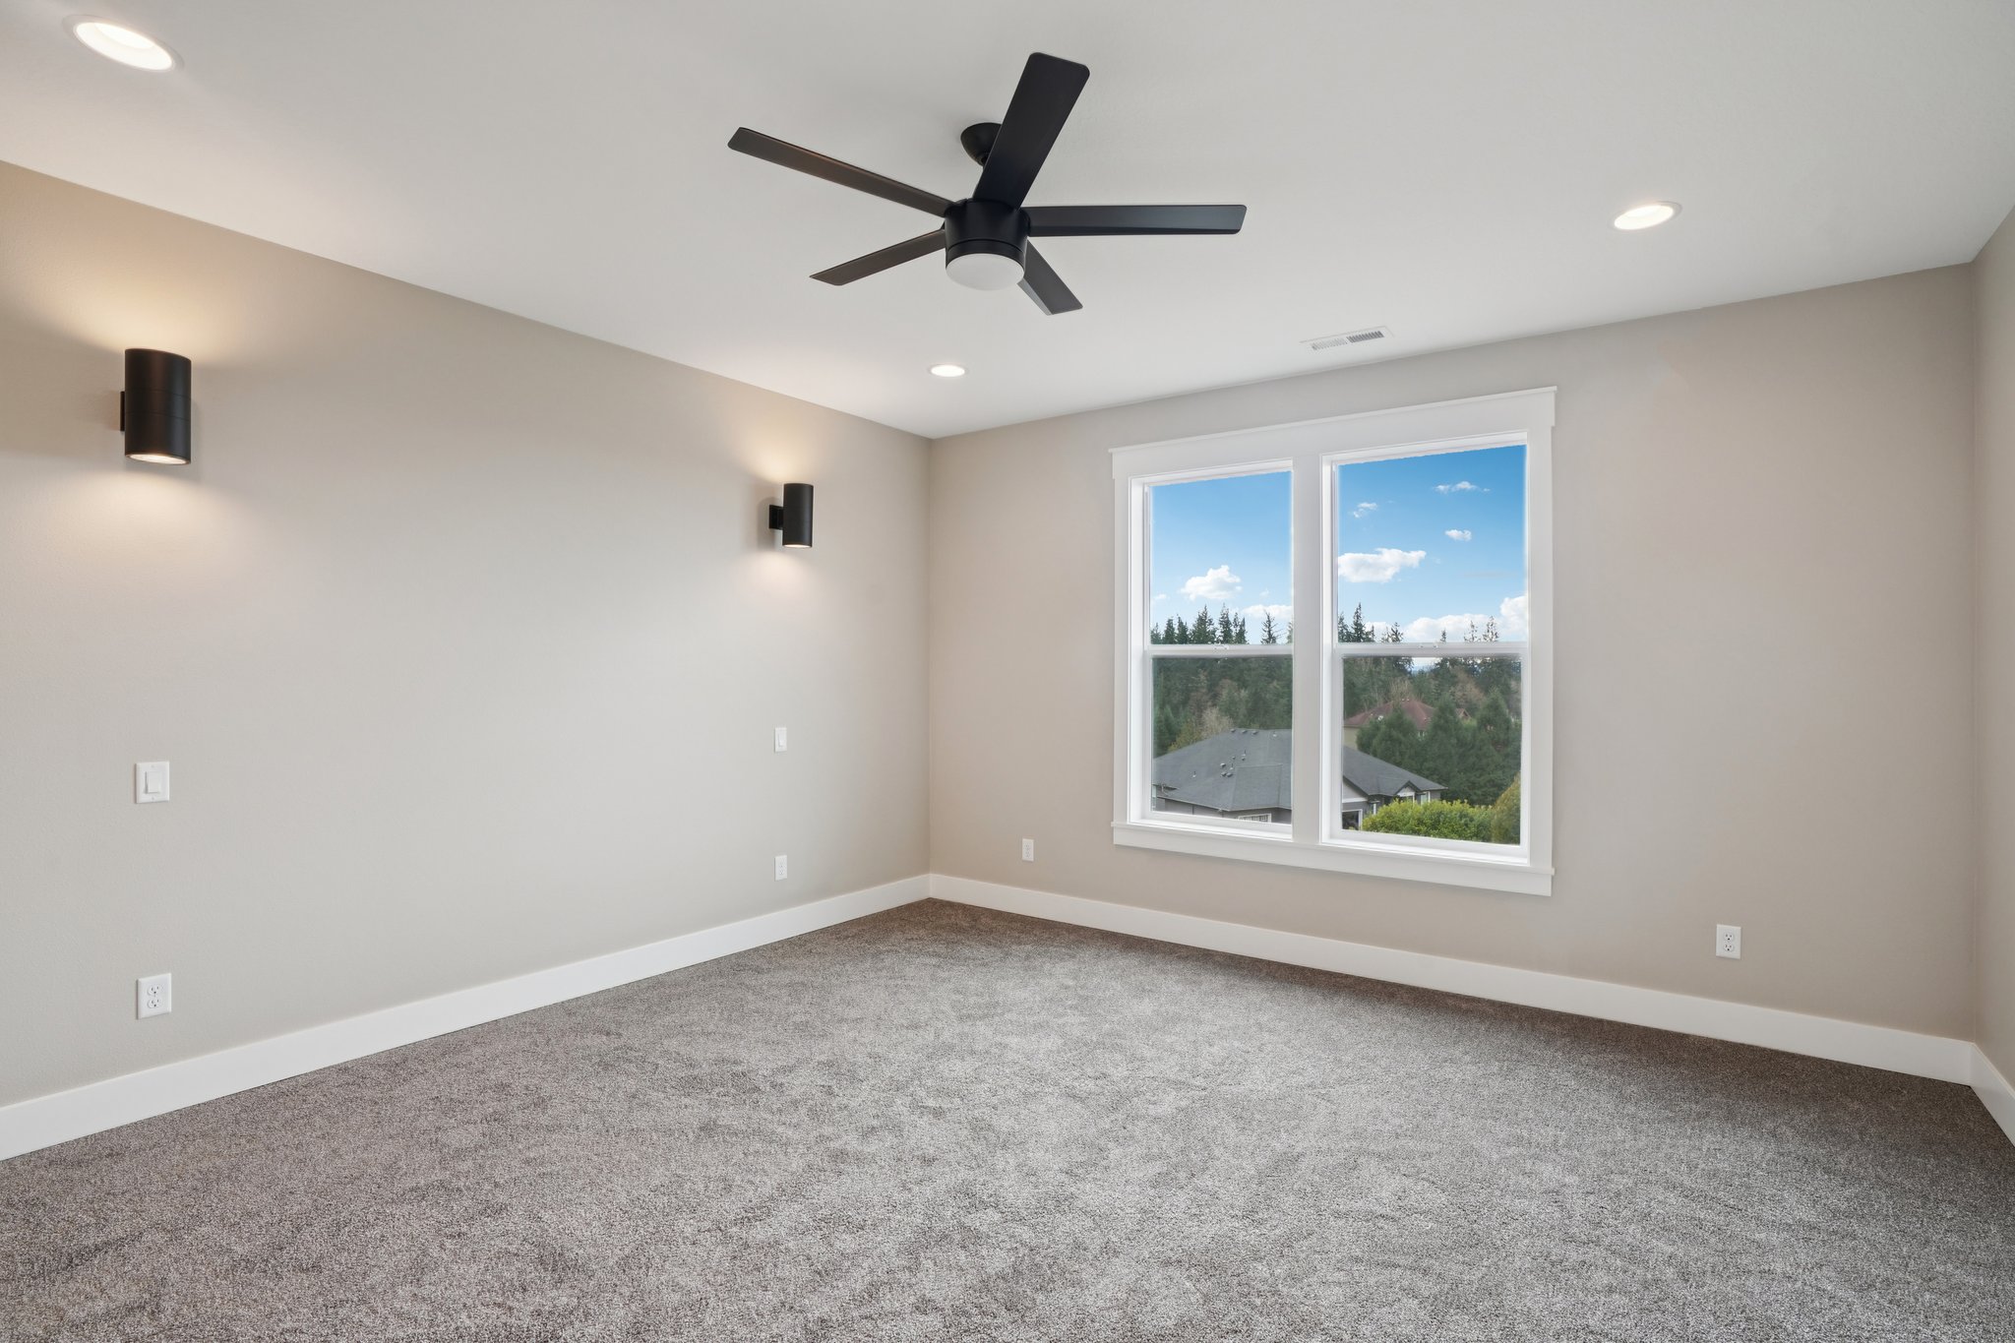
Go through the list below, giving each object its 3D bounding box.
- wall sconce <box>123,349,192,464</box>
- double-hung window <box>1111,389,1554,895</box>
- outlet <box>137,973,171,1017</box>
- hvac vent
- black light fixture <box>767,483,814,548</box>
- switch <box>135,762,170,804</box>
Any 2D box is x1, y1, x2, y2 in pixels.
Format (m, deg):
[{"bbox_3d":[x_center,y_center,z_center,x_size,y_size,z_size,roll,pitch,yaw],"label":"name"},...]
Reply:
[{"bbox_3d":[-2.496,-0.766,2.626,0.214,0.304,0.136,0,0,39],"label":"wall sconce"},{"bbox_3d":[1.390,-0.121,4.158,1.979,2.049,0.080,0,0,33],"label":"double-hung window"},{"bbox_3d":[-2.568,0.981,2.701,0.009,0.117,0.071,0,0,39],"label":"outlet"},{"bbox_3d":[1.411,-1.369,3.715,0.335,0.014,0.145,0,0,33],"label":"hvac vent"},{"bbox_3d":[-1.056,-0.762,4.422,0.214,0.304,0.136,0,0,39],"label":"black light fixture"},{"bbox_3d":[-2.571,0.335,2.696,0.012,0.117,0.071,0,0,39],"label":"switch"}]

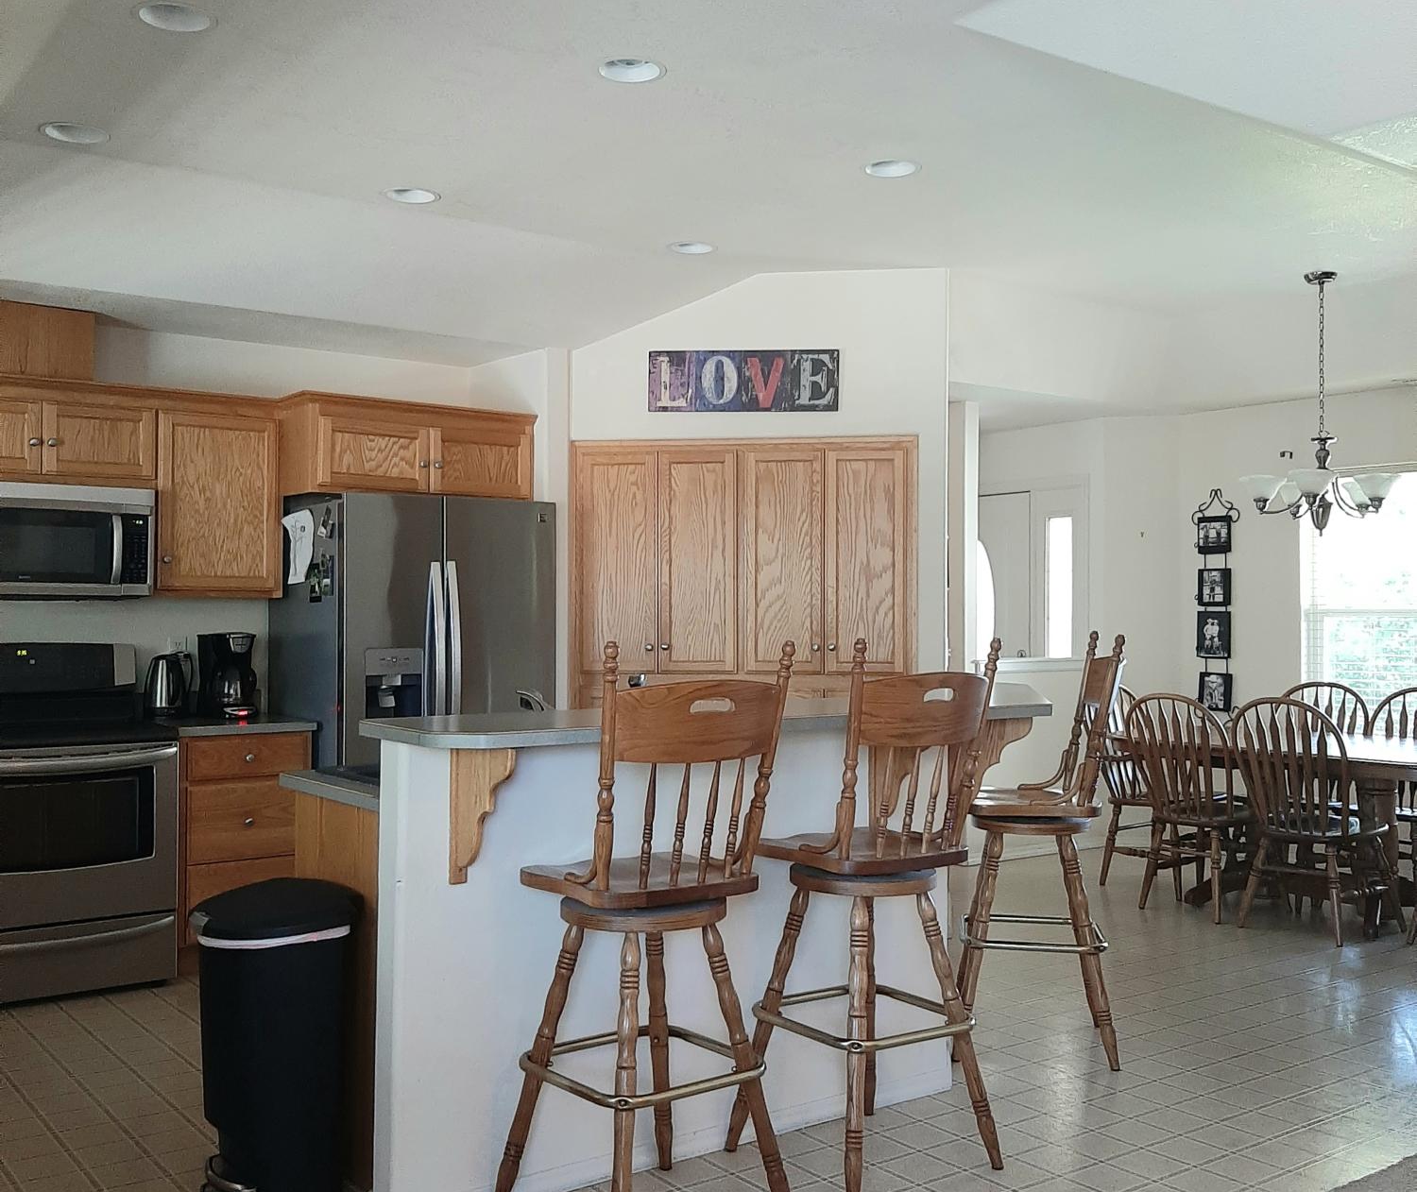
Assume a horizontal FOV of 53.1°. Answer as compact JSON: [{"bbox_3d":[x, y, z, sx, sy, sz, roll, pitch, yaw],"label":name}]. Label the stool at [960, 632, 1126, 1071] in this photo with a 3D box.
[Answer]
[{"bbox_3d":[0.996,0.745,4.358,0.520,1.250,0.485,0,-1,8],"label":"stool"}]

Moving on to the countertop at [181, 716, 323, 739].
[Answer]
[{"bbox_3d":[-1.874,0.497,5.478,0.520,0.039,0.650,1,-1,-37],"label":"countertop"}]

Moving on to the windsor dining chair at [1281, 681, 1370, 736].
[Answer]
[{"bbox_3d":[2.810,0.918,6.846,0.600,0.990,0.490,1,-1,-37],"label":"windsor dining chair"}]

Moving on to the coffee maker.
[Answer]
[{"bbox_3d":[-1.896,0.313,5.600,0.185,0.340,0.240,1,-2,-40],"label":"coffee maker"}]

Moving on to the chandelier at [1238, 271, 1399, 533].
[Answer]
[{"bbox_3d":[2.539,-0.800,5.910,0.665,1.075,0.665,1,-1,-36],"label":"chandelier"}]

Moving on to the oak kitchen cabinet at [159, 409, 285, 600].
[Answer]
[{"bbox_3d":[-1.979,-0.356,5.607,0.480,0.715,0.340,1,-1,-37],"label":"oak kitchen cabinet"}]

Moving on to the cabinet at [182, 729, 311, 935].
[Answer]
[{"bbox_3d":[-1.884,0.952,5.478,0.495,0.875,0.625,1,-1,-37],"label":"cabinet"}]

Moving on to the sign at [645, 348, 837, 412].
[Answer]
[{"bbox_3d":[0.149,-0.890,5.880,0.785,0.257,0.030,0,-1,7],"label":"sign"}]

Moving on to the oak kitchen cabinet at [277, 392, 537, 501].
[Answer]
[{"bbox_3d":[-1.313,-0.579,5.922,1.020,0.370,0.640,1,-1,-37],"label":"oak kitchen cabinet"}]

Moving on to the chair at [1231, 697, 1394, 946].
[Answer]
[{"bbox_3d":[2.573,0.922,5.994,0.580,0.990,0.480,1,-1,-36],"label":"chair"}]

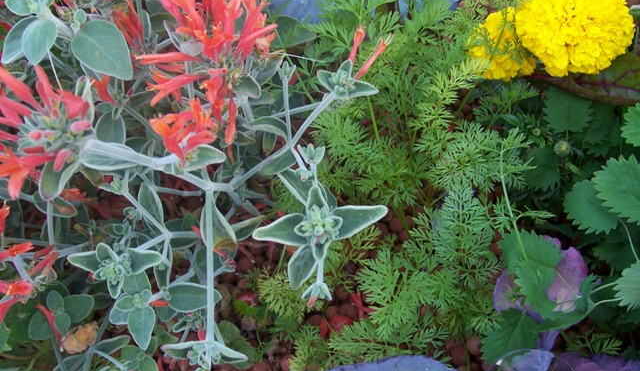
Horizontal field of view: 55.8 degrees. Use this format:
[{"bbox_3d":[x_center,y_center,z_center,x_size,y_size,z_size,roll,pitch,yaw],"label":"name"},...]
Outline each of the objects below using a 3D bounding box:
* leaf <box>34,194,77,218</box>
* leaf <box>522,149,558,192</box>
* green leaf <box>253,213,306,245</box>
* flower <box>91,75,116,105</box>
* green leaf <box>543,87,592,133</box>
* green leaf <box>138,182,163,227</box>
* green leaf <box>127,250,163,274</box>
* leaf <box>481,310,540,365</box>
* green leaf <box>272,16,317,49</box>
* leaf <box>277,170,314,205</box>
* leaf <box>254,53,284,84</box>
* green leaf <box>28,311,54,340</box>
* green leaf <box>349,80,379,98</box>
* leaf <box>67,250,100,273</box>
[{"bbox_3d":[-0.238,0.018,0.545,0.043,0.009,0.019,21,67,0],"label":"leaf"},{"bbox_3d":[0.233,-0.016,0.640,0.045,0.010,0.047,-28,75,-8],"label":"leaf"},{"bbox_3d":[-0.030,0.033,0.453,0.041,0.009,0.022,-6,62,-7],"label":"green leaf"},{"bbox_3d":[-0.164,-0.071,0.463,0.016,0.014,0.022,-32,104,-16],"label":"flower"},{"bbox_3d":[0.249,-0.080,0.608,0.049,0.010,0.056,7,74,3],"label":"green leaf"},{"bbox_3d":[-0.146,0.017,0.524,0.022,0.010,0.052,-37,61,9],"label":"green leaf"},{"bbox_3d":[-0.142,0.062,0.492,0.028,0.010,0.019,-4,70,-8],"label":"green leaf"},{"bbox_3d":[0.176,0.141,0.556,0.047,0.011,0.058,30,70,13],"label":"leaf"},{"bbox_3d":[-0.028,-0.145,0.580,0.051,0.010,0.031,3,59,-12],"label":"green leaf"},{"bbox_3d":[-0.020,0.004,0.487,0.023,0.009,0.042,-38,83,-2],"label":"leaf"},{"bbox_3d":[-0.043,-0.099,0.514,0.036,0.010,0.023,-47,54,-9],"label":"leaf"},{"bbox_3d":[-0.276,0.139,0.600,0.034,0.008,0.026,-41,81,-8],"label":"green leaf"},{"bbox_3d":[0.034,-0.075,0.472,0.025,0.008,0.015,0,52,12],"label":"green leaf"},{"bbox_3d":[-0.195,0.063,0.502,0.033,0.008,0.018,8,66,9],"label":"leaf"}]

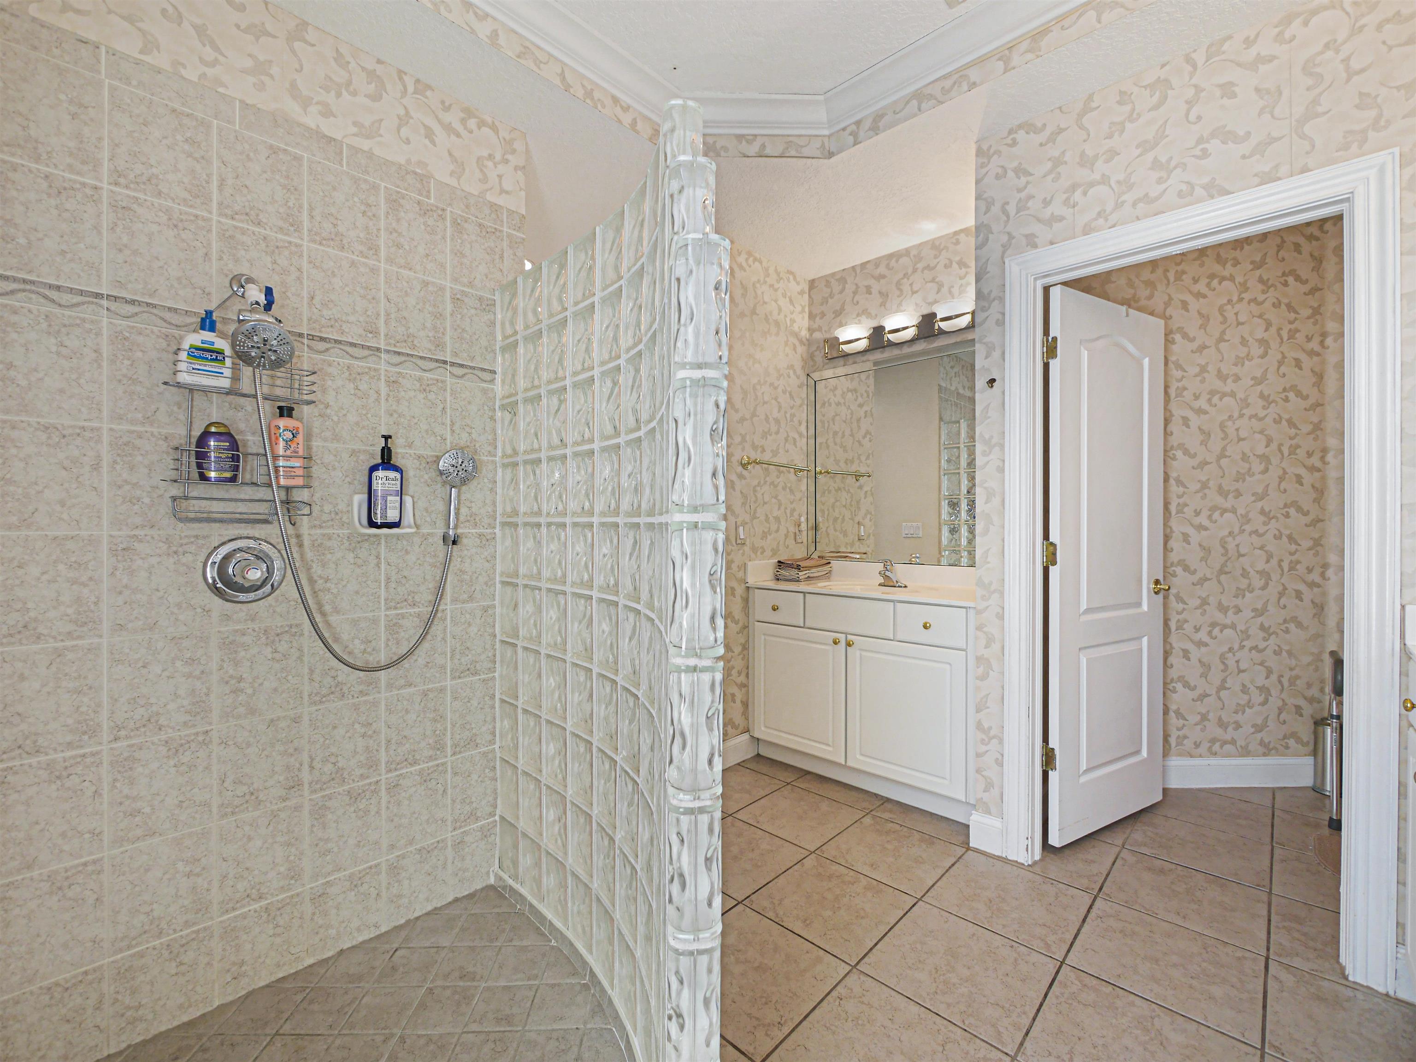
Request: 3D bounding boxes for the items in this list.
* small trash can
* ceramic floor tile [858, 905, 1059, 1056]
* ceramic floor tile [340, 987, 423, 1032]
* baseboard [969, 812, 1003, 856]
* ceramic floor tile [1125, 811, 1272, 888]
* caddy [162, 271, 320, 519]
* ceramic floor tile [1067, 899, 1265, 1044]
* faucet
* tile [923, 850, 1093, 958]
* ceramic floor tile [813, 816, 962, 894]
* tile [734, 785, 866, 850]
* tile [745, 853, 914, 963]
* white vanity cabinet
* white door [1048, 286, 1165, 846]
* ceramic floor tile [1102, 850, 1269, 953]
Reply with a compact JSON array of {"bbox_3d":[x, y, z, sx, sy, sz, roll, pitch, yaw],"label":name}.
[{"bbox_3d":[2.790,1.013,2.525,0.187,0.315,0.187,0,0,-44],"label":"small trash can"},{"bbox_3d":[0.679,1.173,1.547,0.395,0.010,0.395,0,0,44],"label":"ceramic floor tile"},{"bbox_3d":[-0.836,1.238,1.478,0.148,0.010,0.148,0,0,-3],"label":"ceramic floor tile"},{"bbox_3d":[1.021,1.102,2.092,0.115,0.135,0.018,0,0,44],"label":"baseboard"},{"bbox_3d":[1.814,1.171,2.119,0.395,0.010,0.395,0,0,44],"label":"ceramic floor tile"},{"bbox_3d":[-1.212,-0.334,1.485,0.290,0.630,0.120,0,0,-45],"label":"caddy"},{"bbox_3d":[1.244,1.172,1.556,0.395,0.010,0.395,0,0,44],"label":"ceramic floor tile"},{"bbox_3d":[0.895,0.209,2.830,0.150,0.140,0.145,0,0,44],"label":"faucet"},{"bbox_3d":[0.961,1.176,1.828,0.395,0.010,0.395,0,0,44],"label":"tile"},{"bbox_3d":[0.674,1.180,2.104,0.395,0.010,0.395,0,0,44],"label":"ceramic floor tile"},{"bbox_3d":[0.383,1.175,2.373,0.395,0.010,0.395,0,0,44],"label":"tile"},{"bbox_3d":[0.390,1.180,1.816,0.395,0.010,0.395,0,0,44],"label":"tile"},{"bbox_3d":[0.813,0.714,2.784,1.150,0.850,0.550,0,0,44],"label":"white vanity cabinet"},{"bbox_3d":[1.620,0.132,2.301,0.775,2.045,0.037,0,0,-30],"label":"white door"},{"bbox_3d":[1.542,1.174,1.850,0.395,0.010,0.395,0,0,44],"label":"ceramic floor tile"}]

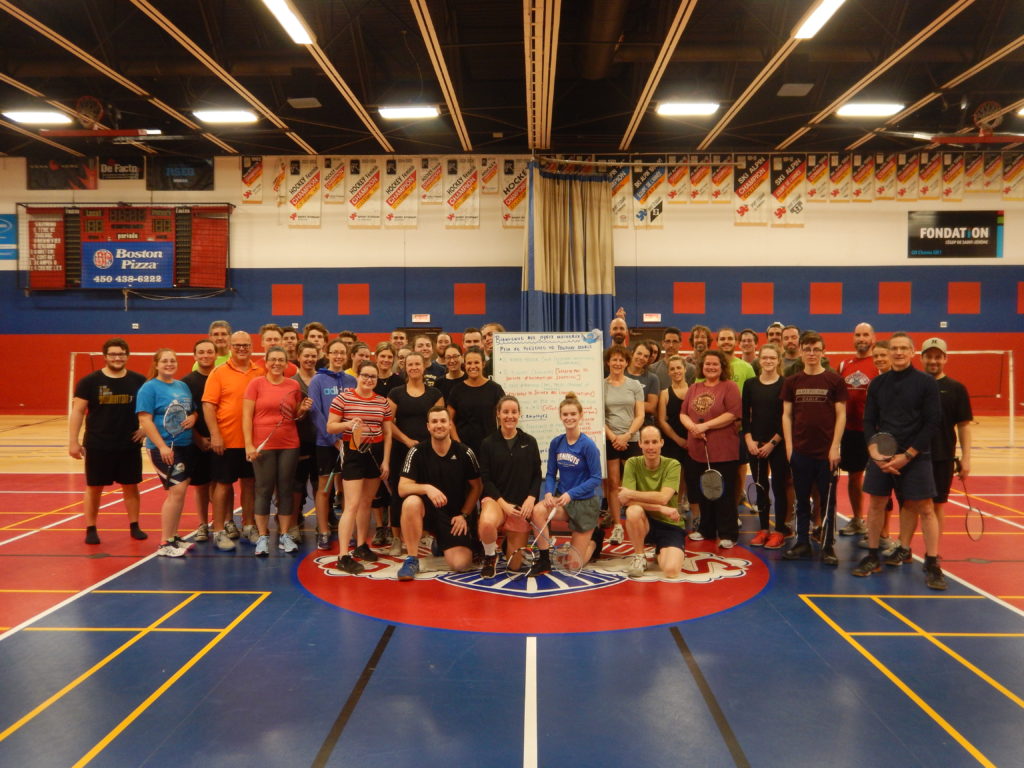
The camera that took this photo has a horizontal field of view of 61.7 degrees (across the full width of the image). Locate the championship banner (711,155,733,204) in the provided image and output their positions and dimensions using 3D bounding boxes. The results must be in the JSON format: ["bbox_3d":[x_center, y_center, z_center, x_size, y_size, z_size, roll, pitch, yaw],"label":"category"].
[{"bbox_3d":[5.125,-4.985,20.937,0.533,1.174,0.030,0,2,1],"label":"championship banner"}]

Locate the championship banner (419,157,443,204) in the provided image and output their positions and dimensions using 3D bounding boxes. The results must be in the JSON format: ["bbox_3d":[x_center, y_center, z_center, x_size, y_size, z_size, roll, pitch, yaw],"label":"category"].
[{"bbox_3d":[-1.974,-4.994,21.107,0.554,1.171,0.030,0,2,1],"label":"championship banner"}]

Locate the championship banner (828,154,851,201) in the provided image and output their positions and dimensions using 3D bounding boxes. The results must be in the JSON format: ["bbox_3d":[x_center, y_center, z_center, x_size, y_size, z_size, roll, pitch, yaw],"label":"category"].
[{"bbox_3d":[7.853,-4.945,20.532,0.533,1.159,0.040,0,2,1],"label":"championship banner"}]

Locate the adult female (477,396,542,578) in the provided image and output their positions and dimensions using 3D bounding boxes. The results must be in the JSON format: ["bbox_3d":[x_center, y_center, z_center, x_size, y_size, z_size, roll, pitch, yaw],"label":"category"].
[{"bbox_3d":[-0.016,0.718,6.346,0.500,1.260,0.680,0,2,-1],"label":"adult female"}]

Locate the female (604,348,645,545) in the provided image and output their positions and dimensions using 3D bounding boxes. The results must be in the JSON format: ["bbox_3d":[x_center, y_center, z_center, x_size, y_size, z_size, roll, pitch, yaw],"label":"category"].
[{"bbox_3d":[0.919,0.497,7.209,0.420,1.630,0.330,0,2,7],"label":"female"}]

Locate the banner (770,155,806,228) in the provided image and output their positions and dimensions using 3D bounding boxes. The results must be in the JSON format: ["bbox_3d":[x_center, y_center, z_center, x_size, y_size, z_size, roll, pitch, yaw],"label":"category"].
[{"bbox_3d":[6.445,-4.509,20.050,0.846,1.719,0.040,0,2,1],"label":"banner"}]

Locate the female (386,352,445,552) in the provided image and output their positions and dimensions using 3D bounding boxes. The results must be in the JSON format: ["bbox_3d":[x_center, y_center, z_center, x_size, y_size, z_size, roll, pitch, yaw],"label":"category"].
[{"bbox_3d":[-0.767,0.534,6.966,0.520,1.578,0.360,0,2,-3],"label":"female"}]

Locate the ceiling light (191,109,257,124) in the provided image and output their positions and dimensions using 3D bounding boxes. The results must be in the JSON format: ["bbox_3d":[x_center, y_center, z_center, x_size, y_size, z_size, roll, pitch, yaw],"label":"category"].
[{"bbox_3d":[-5.778,-5.420,17.298,1.220,0.110,0.550,0,2,1],"label":"ceiling light"}]

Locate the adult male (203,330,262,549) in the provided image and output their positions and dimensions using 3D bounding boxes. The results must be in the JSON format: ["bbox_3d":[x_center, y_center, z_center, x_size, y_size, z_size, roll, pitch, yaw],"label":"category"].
[{"bbox_3d":[-2.283,0.448,7.083,0.560,1.768,0.380,-1,2,-18],"label":"adult male"}]

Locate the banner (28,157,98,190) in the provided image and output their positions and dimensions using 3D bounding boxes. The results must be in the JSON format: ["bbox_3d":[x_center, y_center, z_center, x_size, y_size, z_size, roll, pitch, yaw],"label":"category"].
[{"bbox_3d":[-10.993,-5.165,20.992,1.739,0.855,0.040,0,2,1],"label":"banner"}]

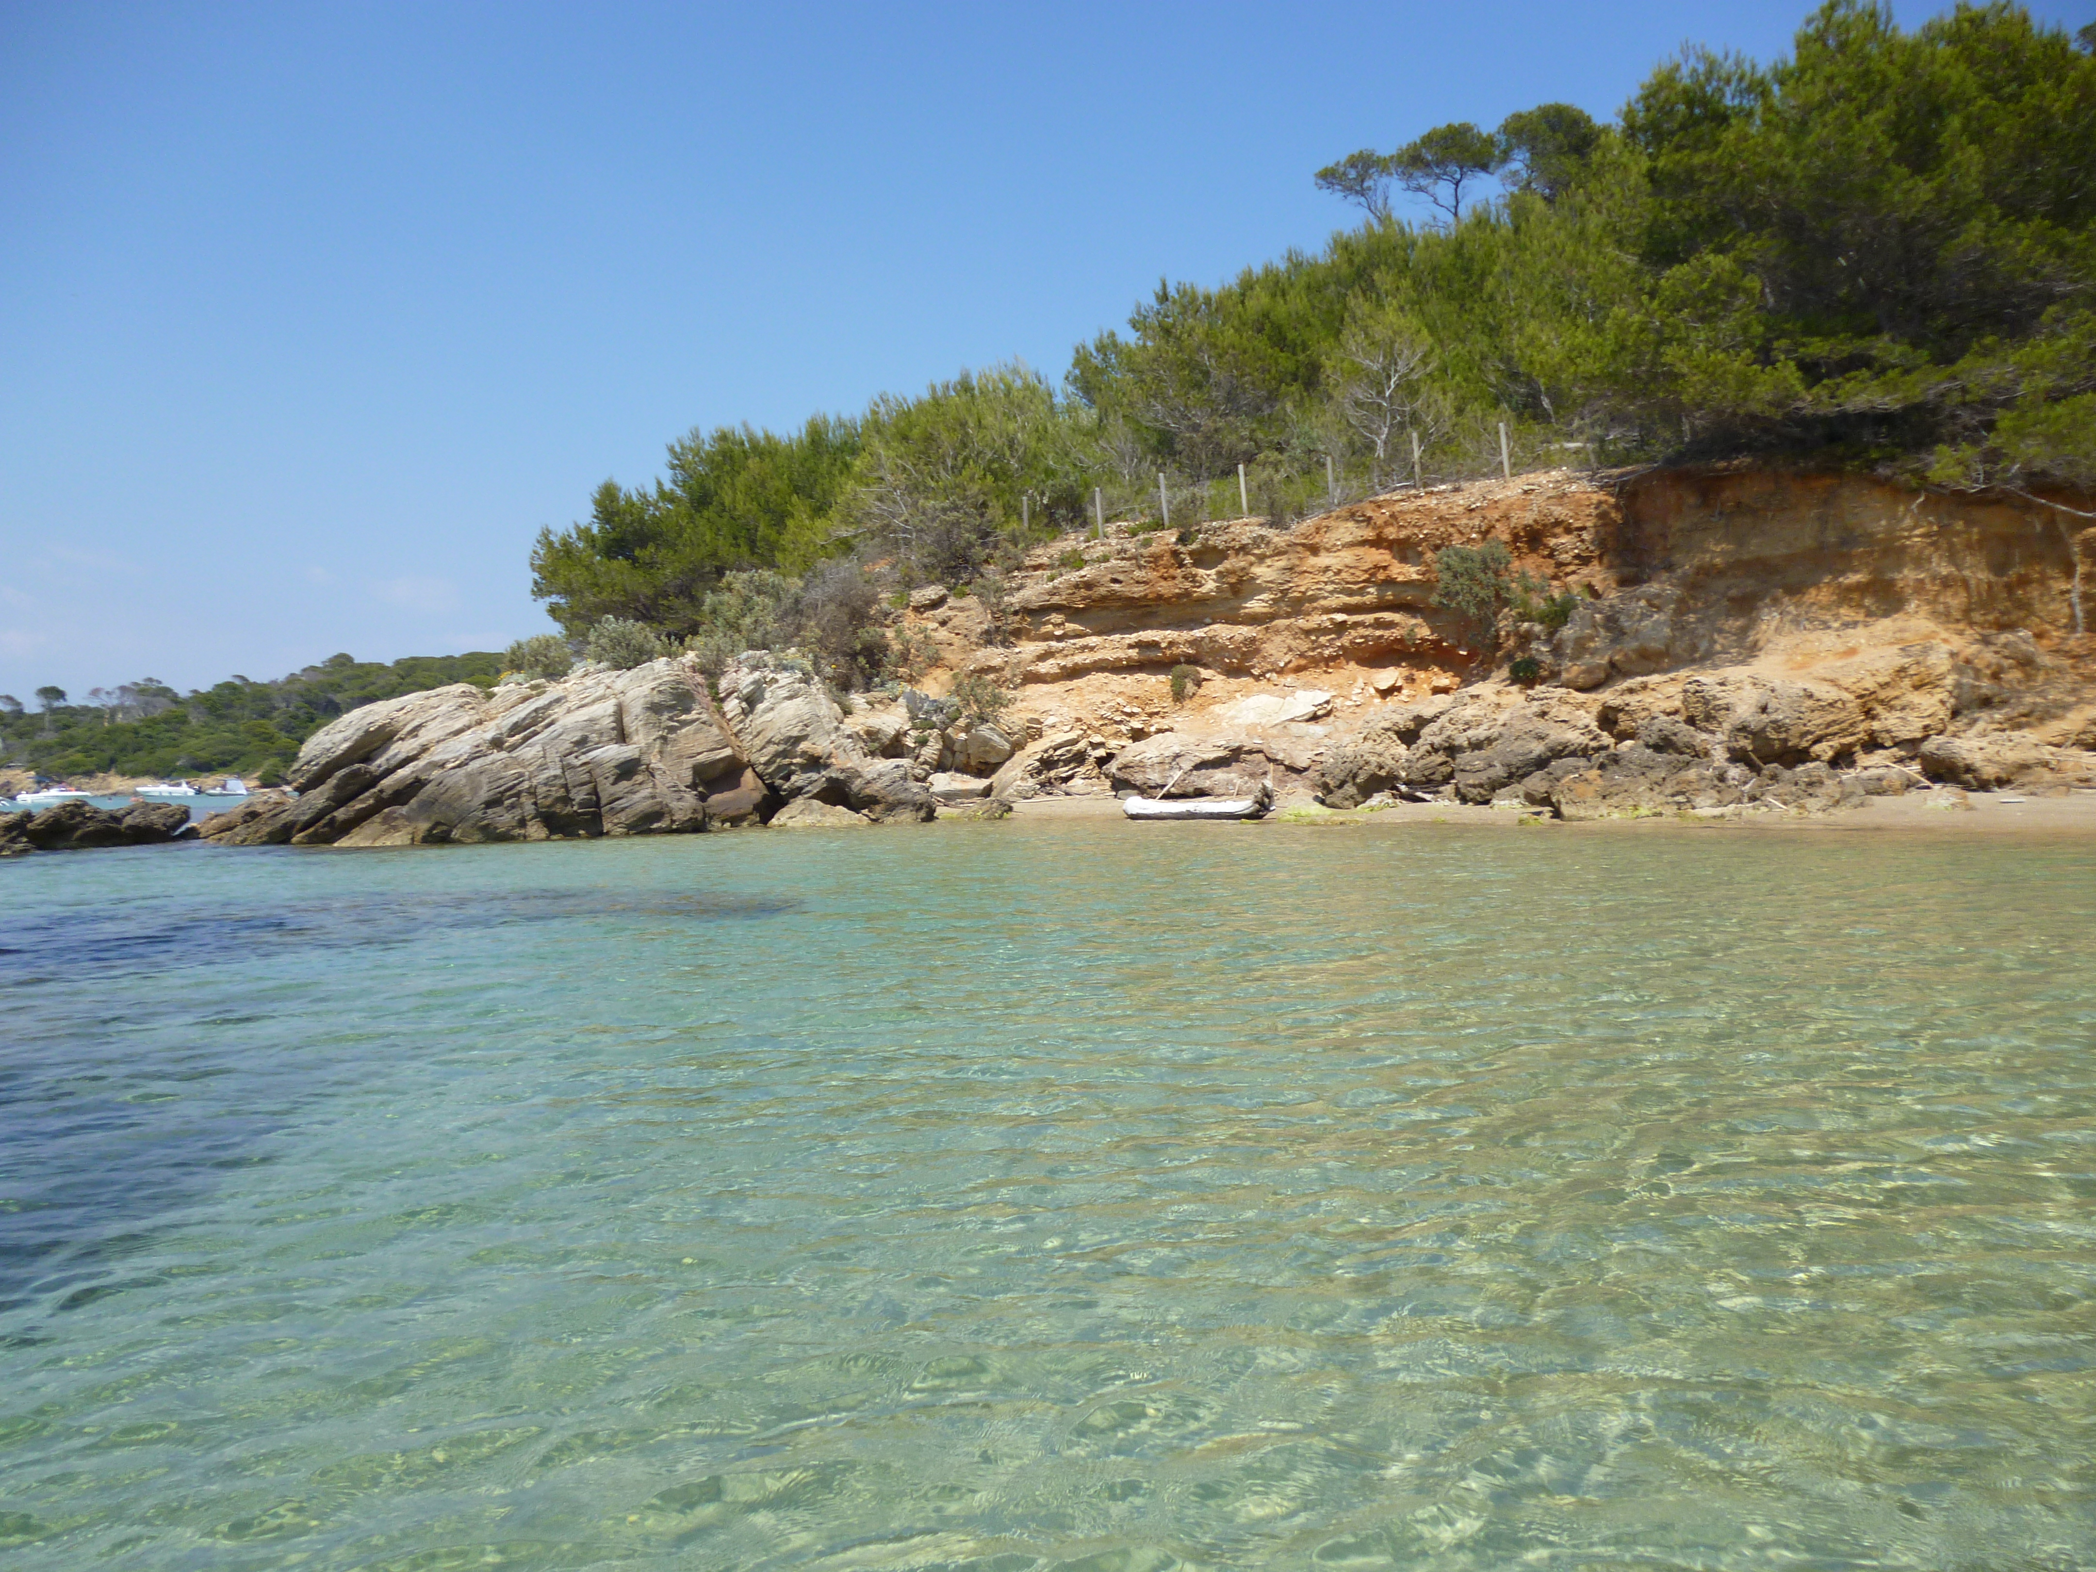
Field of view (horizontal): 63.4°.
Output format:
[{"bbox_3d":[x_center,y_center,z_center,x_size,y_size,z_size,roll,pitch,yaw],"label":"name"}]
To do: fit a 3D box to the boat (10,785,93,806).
[{"bbox_3d":[-86.400,0.850,147.000,2.200,1.500,6.000,-1,1,30],"label":"boat"}]

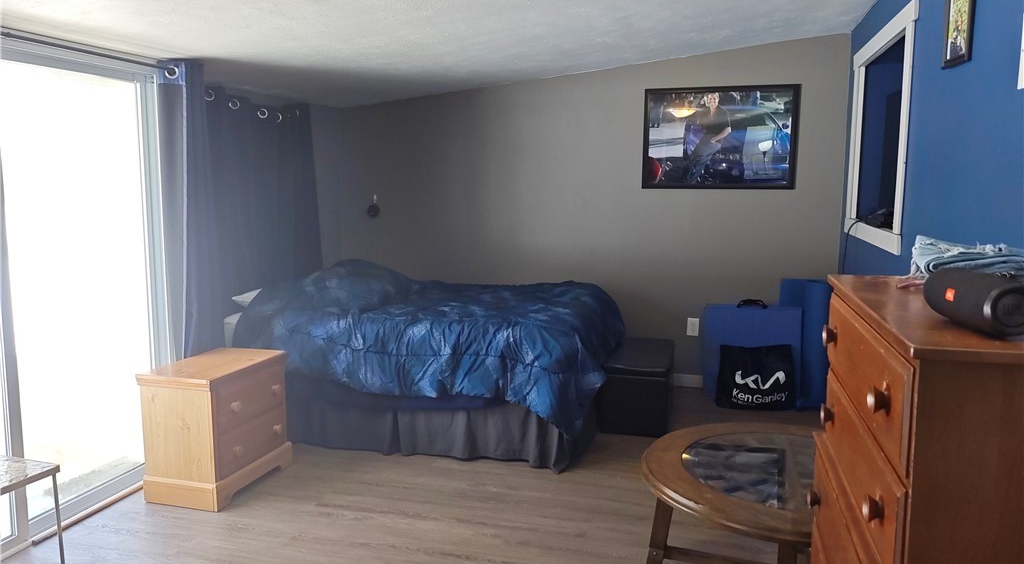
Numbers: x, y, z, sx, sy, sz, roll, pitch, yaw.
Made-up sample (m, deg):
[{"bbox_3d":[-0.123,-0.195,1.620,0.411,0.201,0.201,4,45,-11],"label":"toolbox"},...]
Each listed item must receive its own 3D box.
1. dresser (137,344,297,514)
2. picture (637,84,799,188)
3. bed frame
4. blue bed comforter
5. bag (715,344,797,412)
[{"bbox_3d":[-1.337,0.649,3.384,0.397,0.572,0.592,2,7,15],"label":"dresser"},{"bbox_3d":[1.363,-0.944,4.864,0.982,0.663,0.024,2,7,15],"label":"picture"},{"bbox_3d":[-0.470,0.620,4.516,1.937,0.356,1.439,2,7,15],"label":"bed frame"},{"bbox_3d":[-0.366,0.280,4.446,2.044,0.726,1.601,2,7,15],"label":"blue bed comforter"},{"bbox_3d":[1.522,0.583,4.645,0.481,0.406,0.148,2,7,15],"label":"bag"}]

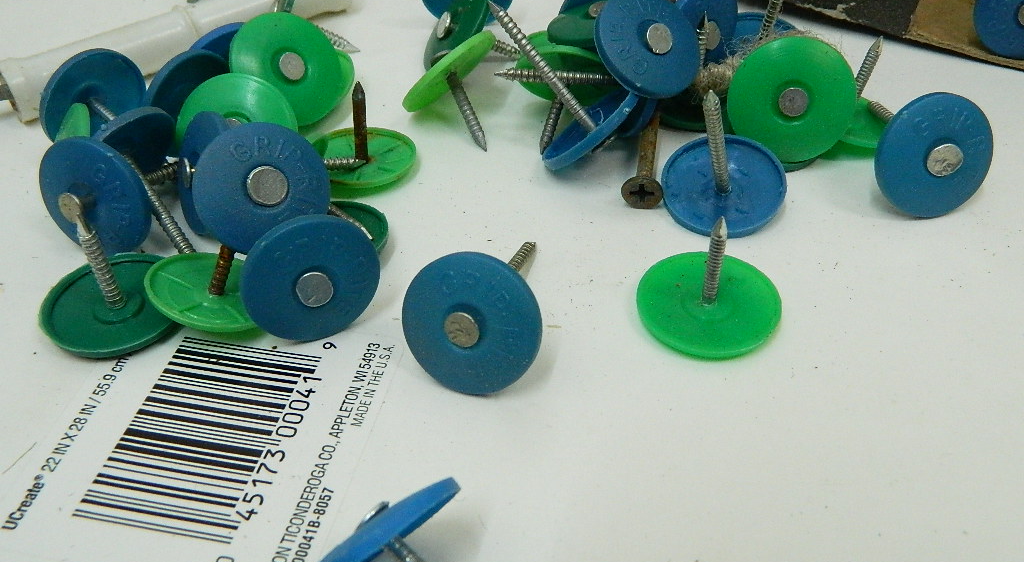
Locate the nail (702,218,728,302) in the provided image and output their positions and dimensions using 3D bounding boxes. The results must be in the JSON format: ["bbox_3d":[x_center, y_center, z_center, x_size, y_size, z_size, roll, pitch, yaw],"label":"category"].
[{"bbox_3d":[0.036,-0.003,0.160,0.003,0.021,0.003,-1,44,1],"label":"nail"}]

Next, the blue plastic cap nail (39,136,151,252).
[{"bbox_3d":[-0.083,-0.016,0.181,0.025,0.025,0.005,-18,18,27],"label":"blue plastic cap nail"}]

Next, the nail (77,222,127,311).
[{"bbox_3d":[-0.073,-0.003,0.162,0.003,0.021,0.003,-24,47,-22],"label":"nail"}]

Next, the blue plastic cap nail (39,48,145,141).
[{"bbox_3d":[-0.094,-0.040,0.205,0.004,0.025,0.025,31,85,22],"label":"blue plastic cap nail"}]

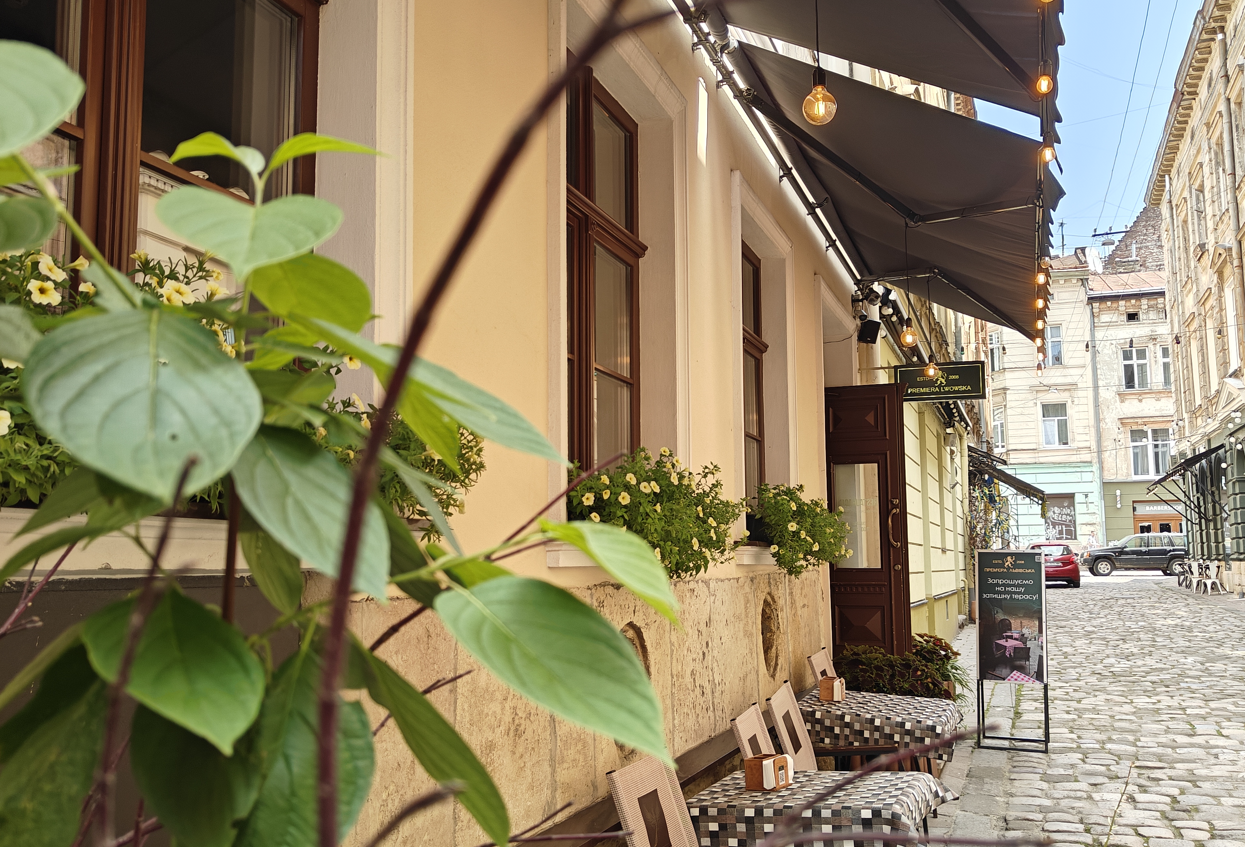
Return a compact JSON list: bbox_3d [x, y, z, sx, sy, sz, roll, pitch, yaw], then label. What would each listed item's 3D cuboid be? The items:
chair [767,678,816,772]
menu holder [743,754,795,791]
[{"bbox_3d":[1.001,1.658,5.092,0.610,0.910,0.520,-3,-8,23],"label":"chair"},{"bbox_3d":[0.520,1.209,4.035,0.125,0.115,0.165,-3,-7,20],"label":"menu holder"}]

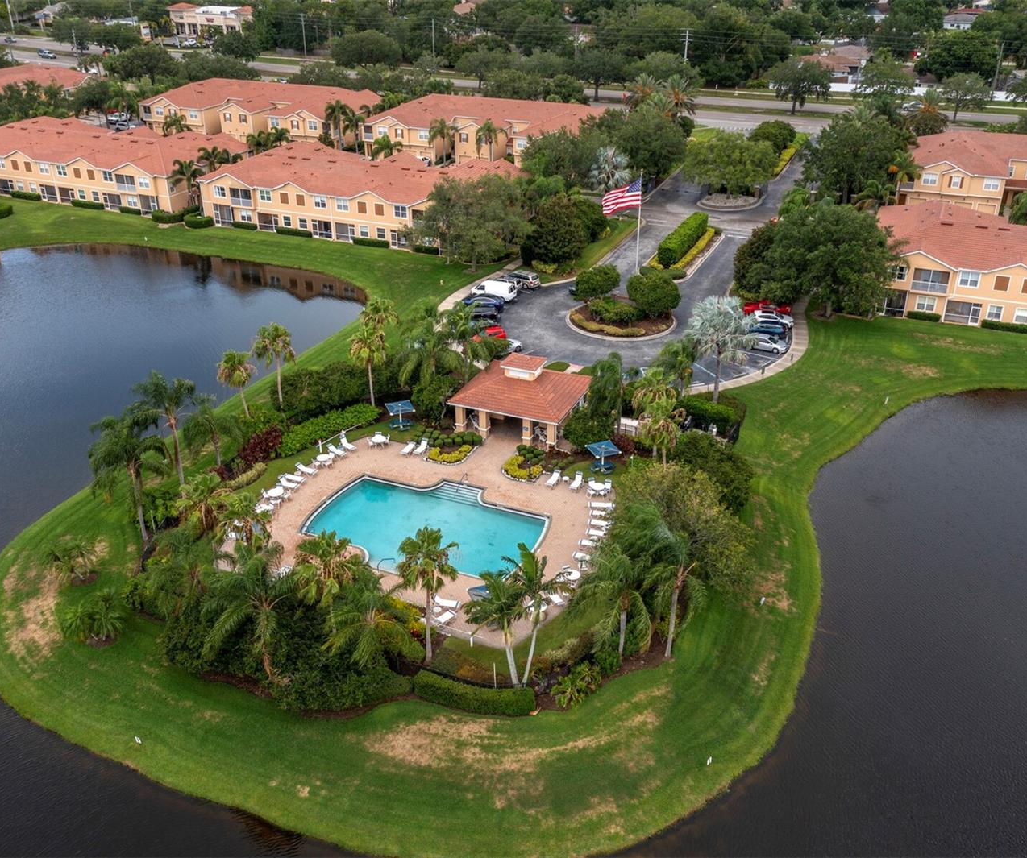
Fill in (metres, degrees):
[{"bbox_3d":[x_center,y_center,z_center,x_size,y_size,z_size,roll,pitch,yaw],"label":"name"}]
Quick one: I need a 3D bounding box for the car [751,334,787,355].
[{"bbox_3d":[27.045,-9.236,106.530,4.400,1.440,1.750,17,33,30],"label":"car"}]

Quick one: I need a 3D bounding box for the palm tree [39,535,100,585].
[{"bbox_3d":[-30.086,9.240,68.398,3.600,2.900,3.600,0,28,0],"label":"palm tree"}]

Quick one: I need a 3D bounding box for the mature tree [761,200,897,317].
[{"bbox_3d":[34.650,-18.550,111.100,13.800,12.900,13.200,-1,29,0],"label":"mature tree"}]

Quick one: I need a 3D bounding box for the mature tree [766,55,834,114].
[{"bbox_3d":[59.660,-71.370,209.280,12.590,11.010,12.590,-1,29,0],"label":"mature tree"}]

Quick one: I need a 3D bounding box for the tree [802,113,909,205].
[{"bbox_3d":[49.864,-38.707,146.966,14.000,12.800,14.000,0,28,0],"label":"tree"}]

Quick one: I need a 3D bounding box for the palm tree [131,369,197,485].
[{"bbox_3d":[-25.443,1.047,75.335,5.000,10.800,5.000,0,28,0],"label":"palm tree"}]

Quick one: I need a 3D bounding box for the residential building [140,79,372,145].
[{"bbox_3d":[-48.165,-62.370,196.259,42.500,9.100,22.000,11,30,20],"label":"residential building"}]

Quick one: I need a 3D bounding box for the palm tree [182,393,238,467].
[{"bbox_3d":[-24.289,0.694,80.992,4.500,6.100,4.500,0,28,0],"label":"palm tree"}]

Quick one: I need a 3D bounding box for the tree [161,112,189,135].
[{"bbox_3d":[-64.061,-57.479,191.043,5.800,5.400,5.800,11,30,20],"label":"tree"}]

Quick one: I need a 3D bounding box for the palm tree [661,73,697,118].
[{"bbox_3d":[33.120,-65.512,201.548,7.130,11.100,7.130,-1,28,0],"label":"palm tree"}]

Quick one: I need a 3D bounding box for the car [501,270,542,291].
[{"bbox_3d":[0.854,-18.756,124.575,4.950,1.720,1.930,20,34,33],"label":"car"}]

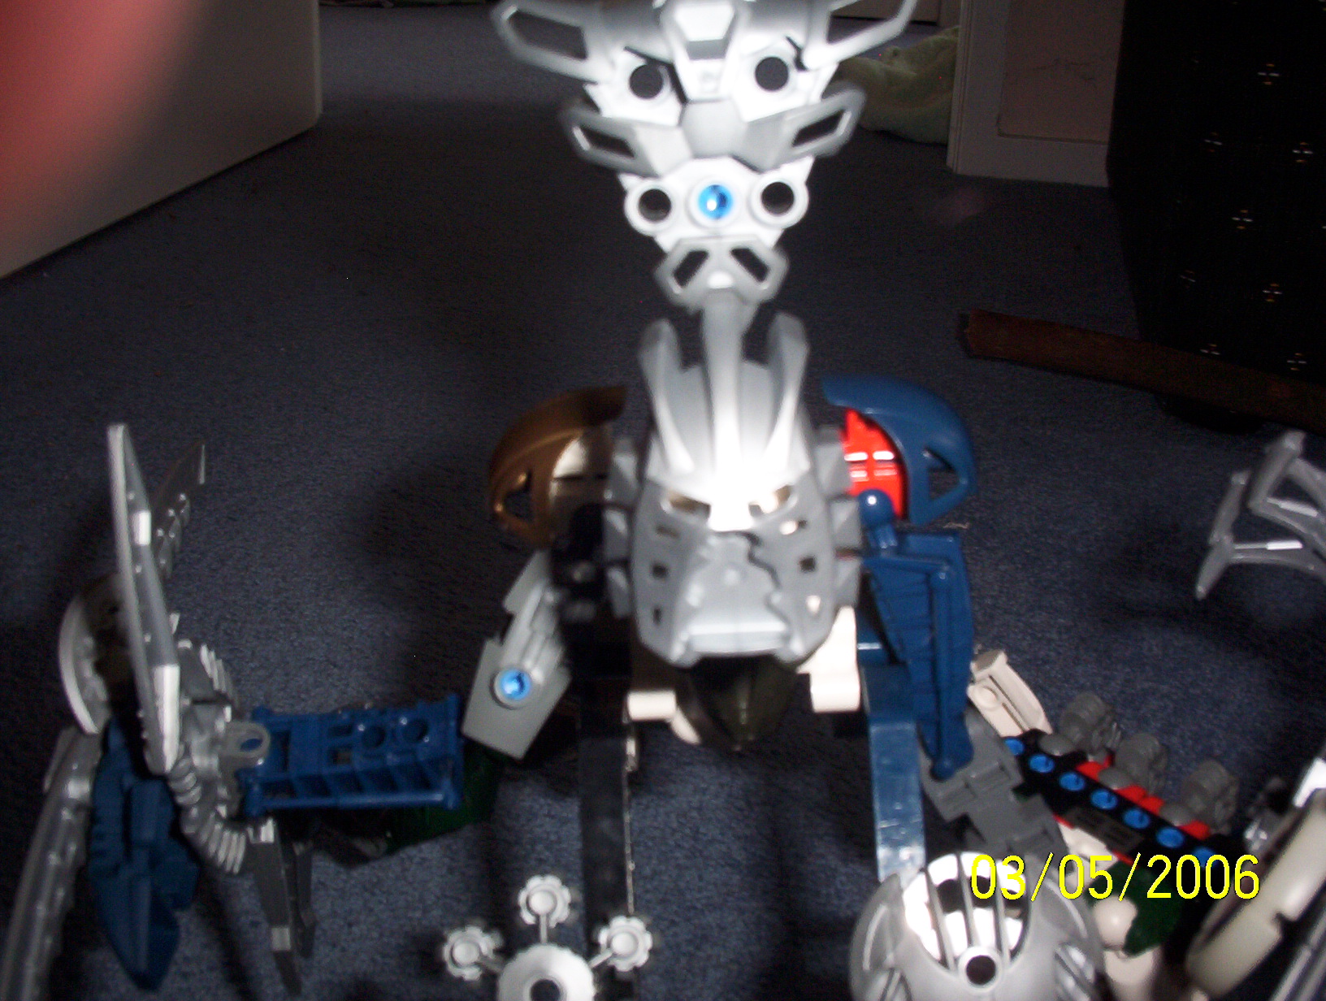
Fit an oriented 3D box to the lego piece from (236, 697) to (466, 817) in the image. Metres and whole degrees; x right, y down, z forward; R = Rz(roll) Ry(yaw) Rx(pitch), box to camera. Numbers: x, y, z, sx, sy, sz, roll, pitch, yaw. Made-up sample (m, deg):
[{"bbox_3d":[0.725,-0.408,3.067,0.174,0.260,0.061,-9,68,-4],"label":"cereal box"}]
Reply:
[{"bbox_3d":[-0.058,0.047,0.281,0.041,0.013,0.022,-2,59,-5],"label":"lego piece"}]

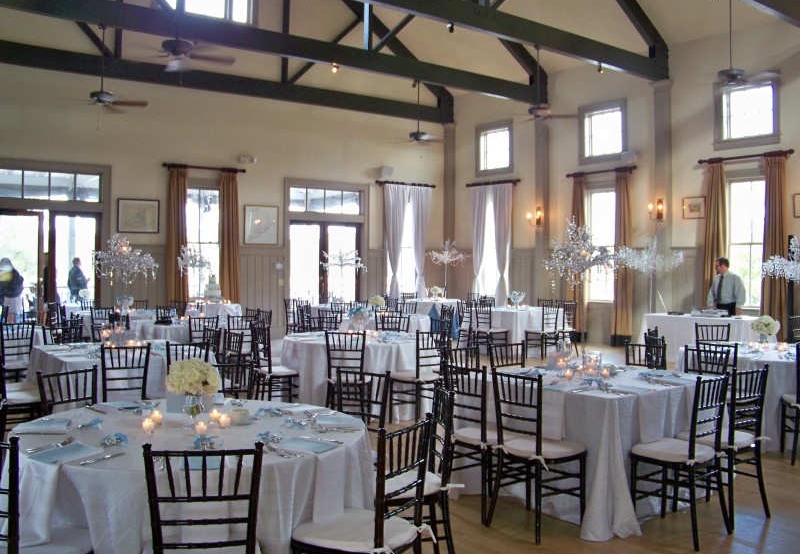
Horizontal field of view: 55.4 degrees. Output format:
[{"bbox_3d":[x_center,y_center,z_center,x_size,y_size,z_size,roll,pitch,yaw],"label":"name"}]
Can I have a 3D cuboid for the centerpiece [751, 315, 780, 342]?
[{"bbox_3d":[3.354,0.488,6.989,0.273,0.283,0.273,0,1,26],"label":"centerpiece"}]

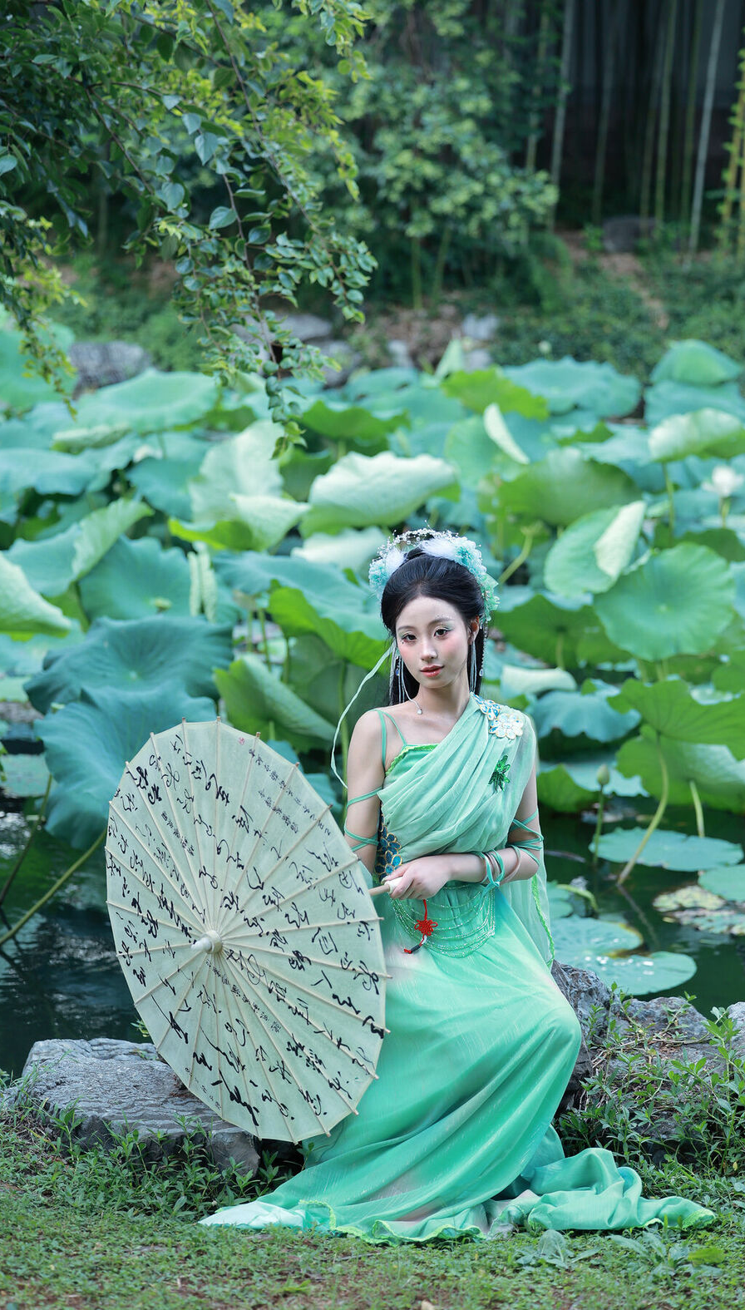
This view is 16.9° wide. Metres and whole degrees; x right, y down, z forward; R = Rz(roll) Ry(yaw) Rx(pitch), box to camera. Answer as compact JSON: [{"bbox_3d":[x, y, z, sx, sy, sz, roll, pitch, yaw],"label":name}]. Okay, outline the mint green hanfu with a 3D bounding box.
[{"bbox_3d":[0.155,0.567,4.766,0.950,0.930,0.640,-1,13,-6],"label":"mint green hanfu"}]

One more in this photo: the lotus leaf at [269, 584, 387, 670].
[{"bbox_3d":[-0.118,-0.091,7.600,0.420,0.200,0.360,0,12,0],"label":"lotus leaf"}]

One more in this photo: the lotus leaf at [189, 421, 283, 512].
[{"bbox_3d":[-0.574,-0.785,10.500,0.400,0.370,0.280,0,12,0],"label":"lotus leaf"}]

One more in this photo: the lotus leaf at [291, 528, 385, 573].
[{"bbox_3d":[-0.103,-0.348,8.400,0.380,0.170,0.340,0,11,0],"label":"lotus leaf"}]

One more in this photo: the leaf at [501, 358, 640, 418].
[{"bbox_3d":[0.957,-1.285,12.100,0.660,0.220,0.580,0,12,0],"label":"leaf"}]

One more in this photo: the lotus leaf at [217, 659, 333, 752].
[{"bbox_3d":[-0.306,0.156,7.900,0.390,0.270,0.360,0,11,0],"label":"lotus leaf"}]

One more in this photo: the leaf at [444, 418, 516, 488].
[{"bbox_3d":[0.436,-0.797,9.900,0.340,0.290,0.280,0,11,0],"label":"leaf"}]

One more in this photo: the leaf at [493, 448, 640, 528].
[{"bbox_3d":[0.728,-0.623,9.400,0.560,0.260,0.460,0,11,0],"label":"leaf"}]

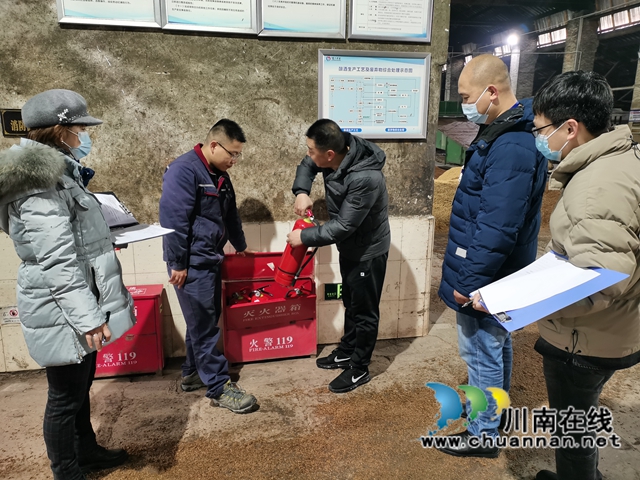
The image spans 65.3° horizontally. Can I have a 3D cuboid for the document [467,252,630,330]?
[{"bbox_3d":[0.640,0.138,1.440,0.320,0.025,0.240,-26,15,-3],"label":"document"}]

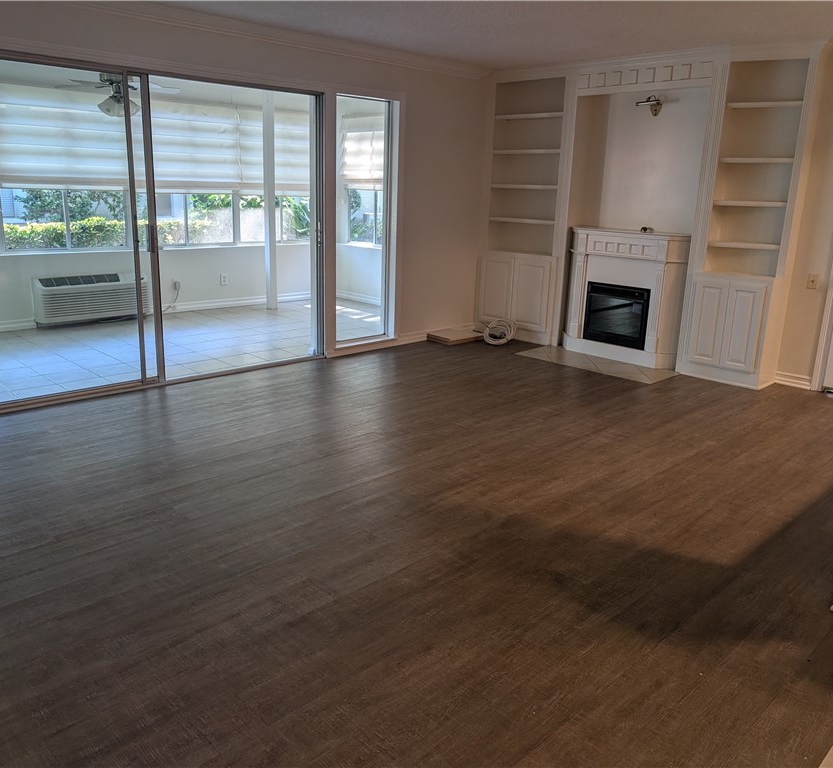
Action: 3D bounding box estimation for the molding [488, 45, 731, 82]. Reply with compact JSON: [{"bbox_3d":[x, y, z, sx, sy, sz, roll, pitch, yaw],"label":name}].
[{"bbox_3d":[1.481,-2.605,5.839,0.080,0.110,2.210,-13,21,-42],"label":"molding"}]

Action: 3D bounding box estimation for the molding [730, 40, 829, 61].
[{"bbox_3d":[2.448,-2.280,4.865,0.080,0.107,0.610,-13,21,-42],"label":"molding"}]

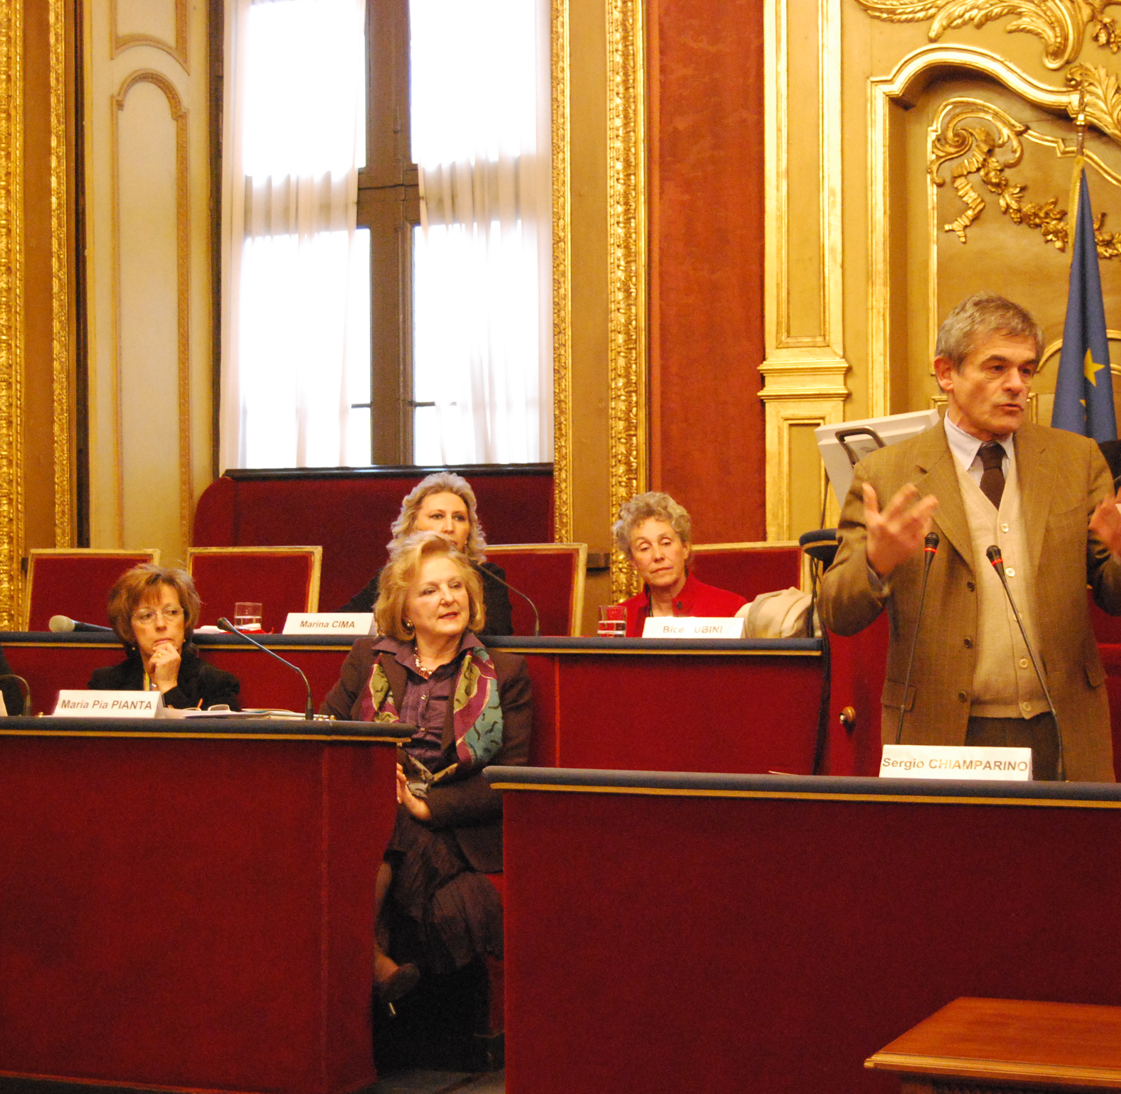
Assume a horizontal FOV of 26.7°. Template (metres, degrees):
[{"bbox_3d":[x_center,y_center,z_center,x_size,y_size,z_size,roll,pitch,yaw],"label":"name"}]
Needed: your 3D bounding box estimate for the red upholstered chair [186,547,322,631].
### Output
[{"bbox_3d":[-0.971,0.501,6.782,0.460,1.000,0.550,0,0,16],"label":"red upholstered chair"}]

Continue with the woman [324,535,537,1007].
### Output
[{"bbox_3d":[-0.298,0.549,5.500,0.510,1.200,0.750,0,0,12],"label":"woman"}]

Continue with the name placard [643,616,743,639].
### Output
[{"bbox_3d":[0.328,0.199,5.820,0.250,0.053,0.060,0,0,17],"label":"name placard"}]

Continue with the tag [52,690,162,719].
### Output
[{"bbox_3d":[-0.984,0.341,5.120,0.250,0.057,0.060,0,0,17],"label":"tag"}]

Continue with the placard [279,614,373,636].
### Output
[{"bbox_3d":[-0.692,0.232,7.100,0.297,0.068,0.062,-1,-1,24],"label":"placard"}]

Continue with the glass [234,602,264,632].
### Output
[{"bbox_3d":[-0.944,0.219,7.150,0.079,0.095,0.079,0,-1,0],"label":"glass"}]

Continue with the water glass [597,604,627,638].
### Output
[{"bbox_3d":[0.146,0.216,6.700,0.078,0.096,0.078,0,-1,0],"label":"water glass"}]

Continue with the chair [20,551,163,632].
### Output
[{"bbox_3d":[-1.468,0.509,6.939,0.460,1.000,0.550,0,0,13],"label":"chair"}]

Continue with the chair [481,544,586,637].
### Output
[{"bbox_3d":[-0.211,0.494,6.537,0.460,1.000,0.550,0,0,19],"label":"chair"}]

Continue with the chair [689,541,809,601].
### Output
[{"bbox_3d":[0.396,0.491,6.347,0.460,1.000,0.550,0,0,19],"label":"chair"}]

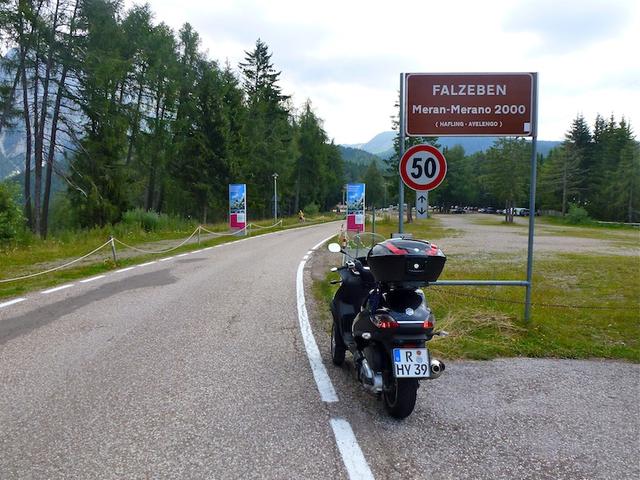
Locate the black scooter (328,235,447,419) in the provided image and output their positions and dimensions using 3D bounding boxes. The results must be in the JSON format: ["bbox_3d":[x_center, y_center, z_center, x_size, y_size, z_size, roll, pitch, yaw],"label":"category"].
[{"bbox_3d":[0.470,0.623,4.120,0.780,1.380,2.080,-1,3,-10],"label":"black scooter"}]

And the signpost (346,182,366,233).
[{"bbox_3d":[1.700,-1.335,21.566,0.820,2.500,0.200,1,5,11],"label":"signpost"}]

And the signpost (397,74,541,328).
[{"bbox_3d":[1.855,-0.507,5.908,1.710,3.190,0.150,0,5,3],"label":"signpost"}]

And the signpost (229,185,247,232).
[{"bbox_3d":[-4.020,-1.465,22.659,0.820,2.500,0.200,1,5,11],"label":"signpost"}]

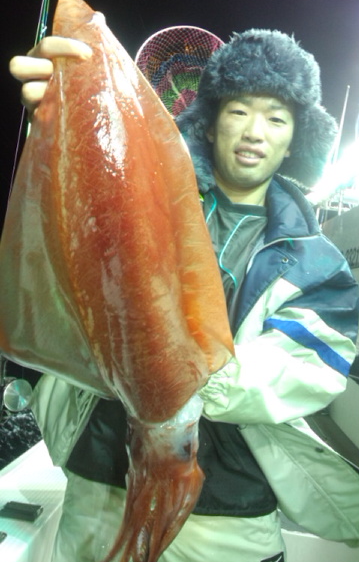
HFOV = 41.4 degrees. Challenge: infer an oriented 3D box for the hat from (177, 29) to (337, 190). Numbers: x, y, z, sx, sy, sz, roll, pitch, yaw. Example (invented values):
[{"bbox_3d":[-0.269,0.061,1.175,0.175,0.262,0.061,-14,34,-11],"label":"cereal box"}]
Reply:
[{"bbox_3d":[0.146,-0.310,0.880,0.295,0.290,0.270,11,10,4],"label":"hat"}]

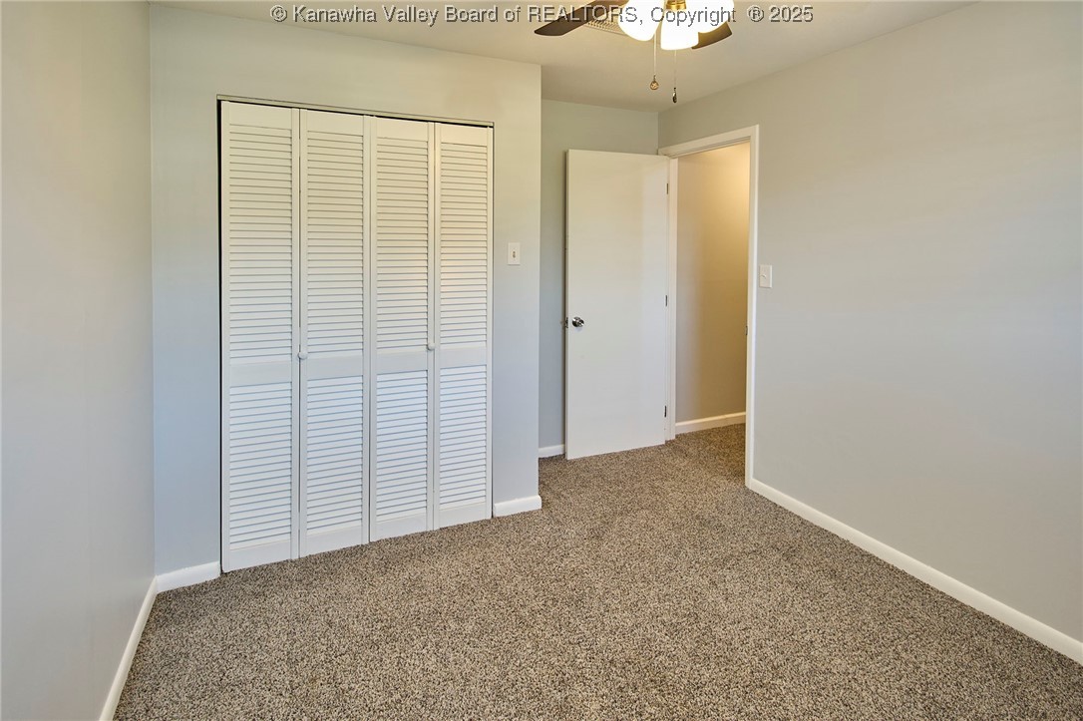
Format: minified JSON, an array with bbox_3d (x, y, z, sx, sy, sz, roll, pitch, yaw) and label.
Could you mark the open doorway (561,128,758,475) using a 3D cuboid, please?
[{"bbox_3d":[0.732,-0.353,3.200,0.780,2.100,0.920,-2,6,-25],"label":"open doorway"}]

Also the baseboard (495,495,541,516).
[{"bbox_3d":[-0.125,0.781,2.723,0.270,0.075,0.020,-2,5,-24],"label":"baseboard"}]

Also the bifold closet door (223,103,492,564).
[{"bbox_3d":[-0.846,-0.138,2.520,1.225,2.030,0.060,-2,5,-25],"label":"bifold closet door"}]

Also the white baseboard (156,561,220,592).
[{"bbox_3d":[-1.478,0.908,2.140,0.230,0.075,0.020,-2,5,-24],"label":"white baseboard"}]

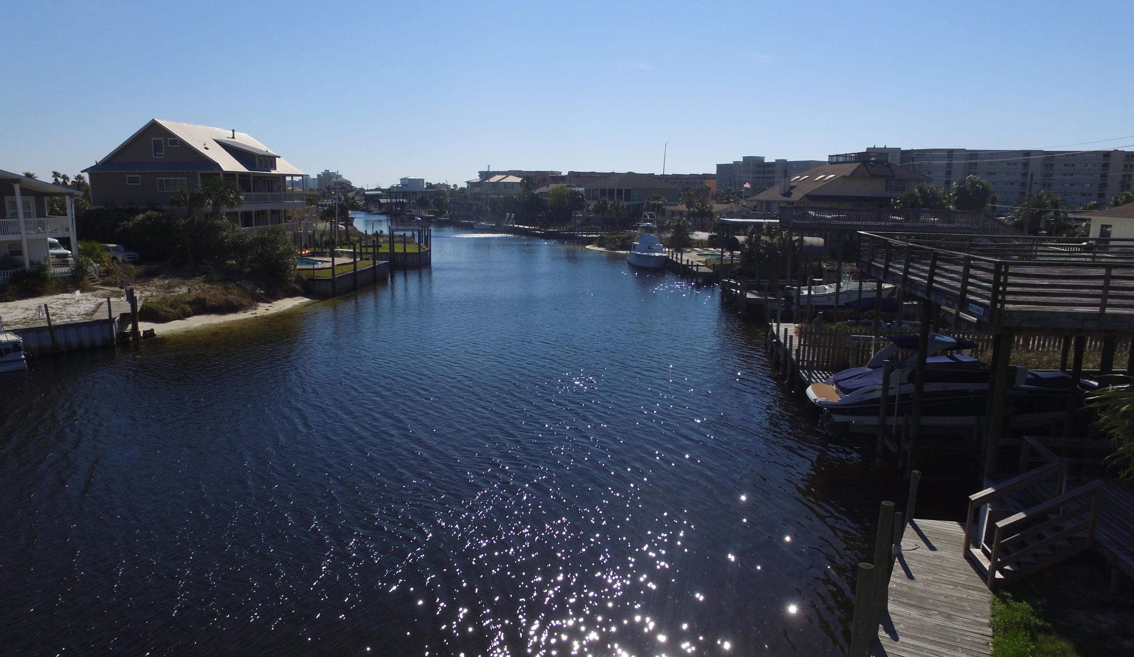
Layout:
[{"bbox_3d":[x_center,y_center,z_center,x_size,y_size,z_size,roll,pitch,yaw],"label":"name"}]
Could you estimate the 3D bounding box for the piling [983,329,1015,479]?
[{"bbox_3d":[9.308,1.719,14.123,0.250,3.374,0.250,3,12,11],"label":"piling"}]

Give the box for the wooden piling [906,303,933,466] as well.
[{"bbox_3d":[8.657,1.473,16.204,0.230,4.800,0.230,1,12,0],"label":"wooden piling"}]

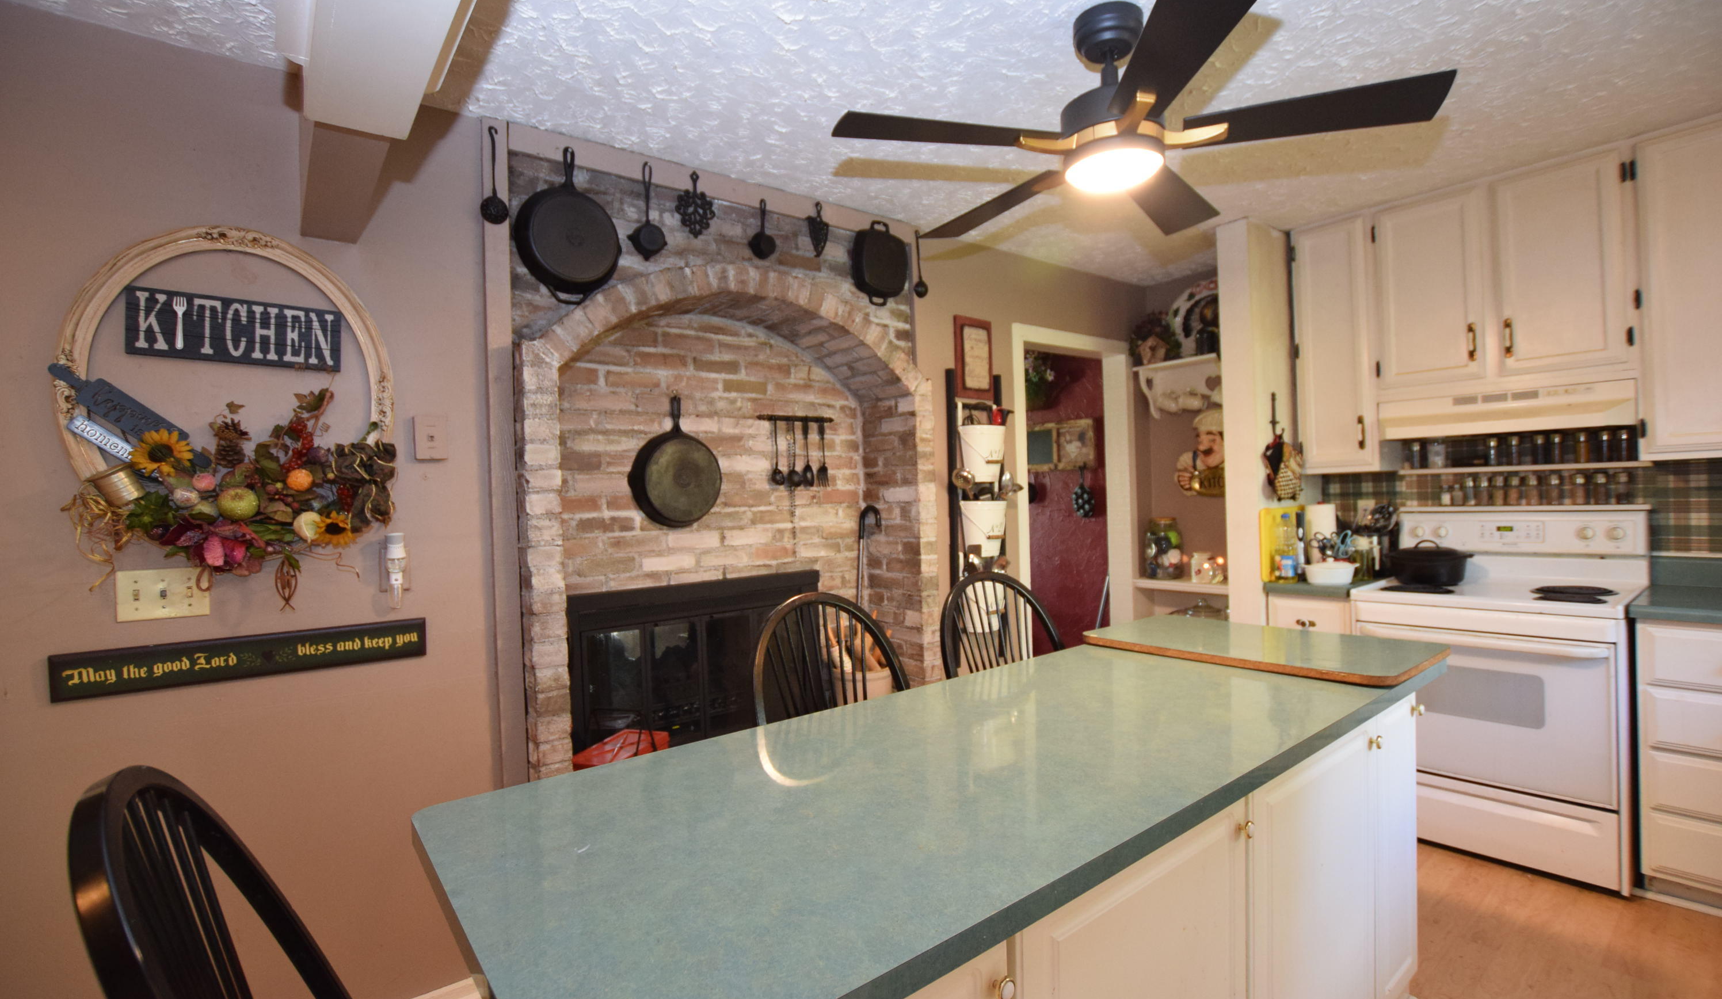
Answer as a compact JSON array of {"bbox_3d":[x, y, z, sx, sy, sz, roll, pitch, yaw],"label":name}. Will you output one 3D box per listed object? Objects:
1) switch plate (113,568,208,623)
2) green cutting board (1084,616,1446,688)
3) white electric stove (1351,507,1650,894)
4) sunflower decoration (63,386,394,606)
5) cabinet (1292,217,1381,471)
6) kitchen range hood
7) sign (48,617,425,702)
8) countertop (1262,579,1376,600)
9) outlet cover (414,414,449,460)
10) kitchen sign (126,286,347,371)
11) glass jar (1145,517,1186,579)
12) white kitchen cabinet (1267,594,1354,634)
[{"bbox_3d":[-1.571,0.213,1.622,0.155,0.113,0.015,-2,0,-38],"label":"switch plate"},{"bbox_3d":[1.087,0.403,2.001,0.510,0.025,0.789,-2,0,-38],"label":"green cutting board"},{"bbox_3d":[2.422,0.648,2.752,0.685,1.195,0.765,-2,1,-39],"label":"white electric stove"},{"bbox_3d":[-1.425,-0.007,1.671,0.570,0.520,0.130,-2,0,-38],"label":"sunflower decoration"},{"bbox_3d":[2.208,-0.674,3.257,0.320,1.100,0.310,-2,1,-39],"label":"cabinet"},{"bbox_3d":[2.639,-0.343,2.936,0.380,0.155,0.758,-2,0,-38],"label":"kitchen range hood"},{"bbox_3d":[-1.435,0.375,1.718,0.681,0.100,0.020,-2,0,-38],"label":"sign"},{"bbox_3d":[2.098,0.367,3.201,0.630,0.043,0.327,-2,1,-39],"label":"countertop"},{"bbox_3d":[-1.194,-0.171,1.996,0.077,0.118,0.020,-2,0,-39],"label":"outlet cover"},{"bbox_3d":[-1.476,-0.398,1.711,0.389,0.155,0.016,-2,0,-38],"label":"kitchen sign"},{"bbox_3d":[1.683,0.275,3.975,0.190,0.335,0.190,-2,1,0],"label":"glass jar"},{"bbox_3d":[2.120,0.819,3.202,0.610,0.862,0.325,-2,1,-39],"label":"white kitchen cabinet"}]

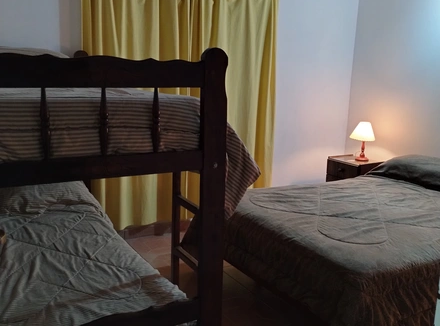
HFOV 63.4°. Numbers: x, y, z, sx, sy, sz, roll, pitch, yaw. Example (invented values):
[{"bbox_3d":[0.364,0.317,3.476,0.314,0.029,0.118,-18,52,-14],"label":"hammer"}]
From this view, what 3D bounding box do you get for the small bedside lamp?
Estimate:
[{"bbox_3d":[1.529,-0.231,3.800,0.254,0.410,0.254,-6,13,-31],"label":"small bedside lamp"}]

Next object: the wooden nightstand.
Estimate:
[{"bbox_3d":[1.446,0.233,3.863,0.397,0.530,0.381,-6,13,-31],"label":"wooden nightstand"}]

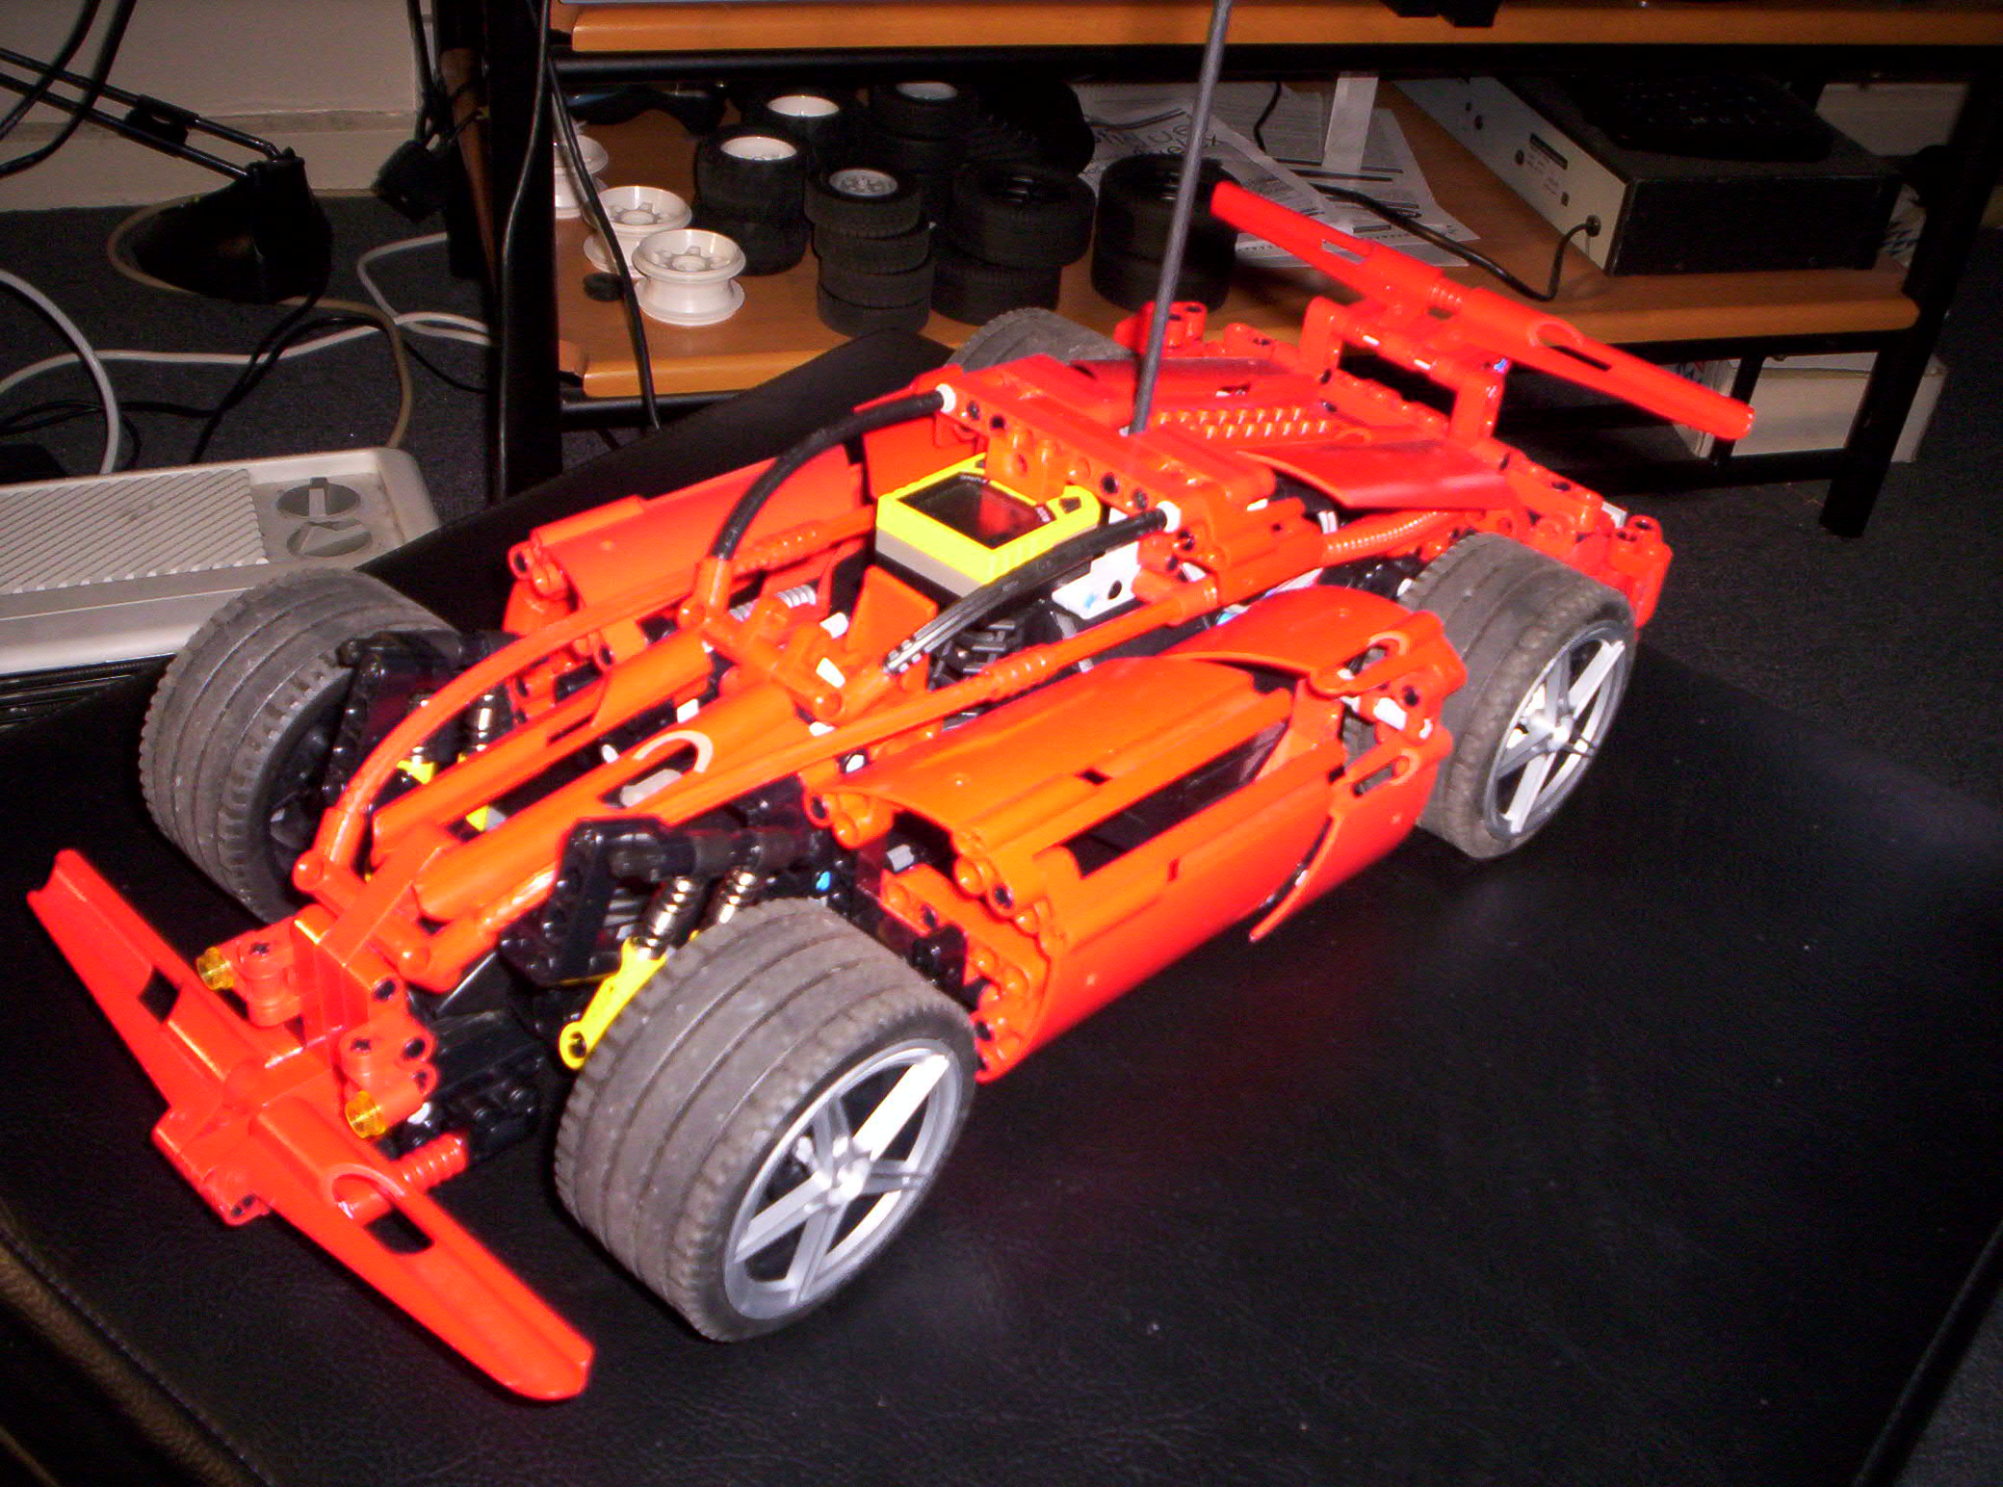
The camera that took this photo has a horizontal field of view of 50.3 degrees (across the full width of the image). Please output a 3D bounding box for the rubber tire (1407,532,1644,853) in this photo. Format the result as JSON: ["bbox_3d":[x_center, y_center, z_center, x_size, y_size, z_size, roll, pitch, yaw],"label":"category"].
[{"bbox_3d":[0.113,-0.010,0.489,0.069,0.069,0.035,-26,44,-38],"label":"rubber tire"}]

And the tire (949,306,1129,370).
[{"bbox_3d":[0.010,-0.079,0.573,0.036,0.069,0.069,33,43,32],"label":"tire"}]

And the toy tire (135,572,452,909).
[{"bbox_3d":[-0.136,0.001,0.436,0.036,0.069,0.069,31,42,30],"label":"toy tire"}]

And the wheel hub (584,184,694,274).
[{"bbox_3d":[-0.206,-0.292,1.214,0.061,0.032,0.061,3,33,-2],"label":"wheel hub"}]

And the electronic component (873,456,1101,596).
[{"bbox_3d":[-0.003,-0.045,0.453,0.031,0.015,0.035,33,45,32],"label":"electronic component"}]

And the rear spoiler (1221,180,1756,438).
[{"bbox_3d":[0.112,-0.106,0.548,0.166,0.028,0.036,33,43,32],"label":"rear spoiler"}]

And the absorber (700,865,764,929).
[{"bbox_3d":[-0.053,0.035,0.381,0.012,0.052,0.012,40,10,34],"label":"absorber"}]

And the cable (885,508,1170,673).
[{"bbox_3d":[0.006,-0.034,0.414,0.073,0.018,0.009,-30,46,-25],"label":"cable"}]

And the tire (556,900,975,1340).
[{"bbox_3d":[-0.039,0.064,0.367,0.036,0.069,0.069,31,42,30],"label":"tire"}]

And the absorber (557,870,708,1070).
[{"bbox_3d":[-0.063,0.036,0.370,0.012,0.052,0.012,40,10,34],"label":"absorber"}]

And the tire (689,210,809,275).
[{"bbox_3d":[-0.144,-0.296,1.228,0.065,0.033,0.065,5,33,0],"label":"tire"}]

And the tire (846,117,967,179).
[{"bbox_3d":[-0.053,-0.352,1.250,0.065,0.022,0.065,5,33,0],"label":"tire"}]

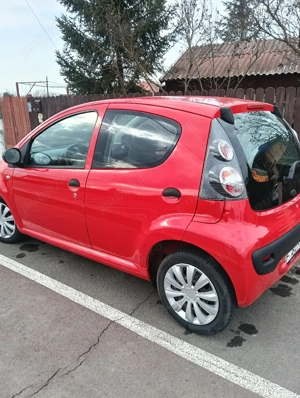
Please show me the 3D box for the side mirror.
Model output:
[{"bbox_3d":[-1.267,-0.389,2.857,0.110,0.145,0.165,11,18,38],"label":"side mirror"}]

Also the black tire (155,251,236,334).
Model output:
[{"bbox_3d":[0.293,0.566,1.970,0.560,0.555,0.170,11,18,38],"label":"black tire"}]

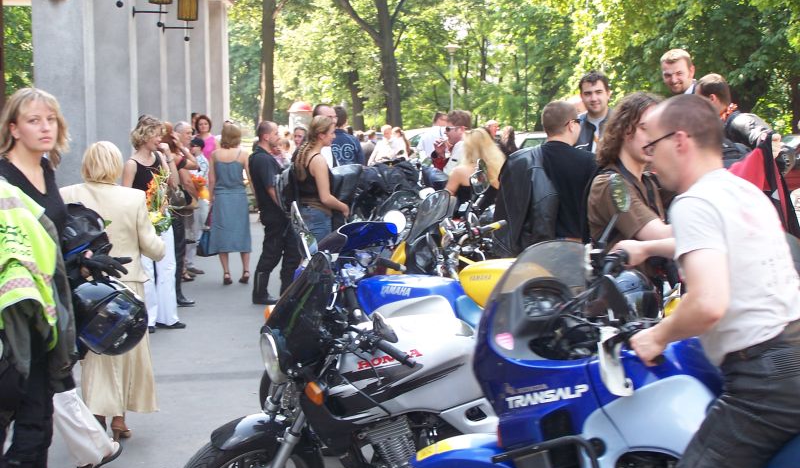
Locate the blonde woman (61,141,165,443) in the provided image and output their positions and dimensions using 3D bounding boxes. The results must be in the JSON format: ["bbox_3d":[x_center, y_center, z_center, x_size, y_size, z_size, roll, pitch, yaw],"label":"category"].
[{"bbox_3d":[-1.553,0.308,8.354,0.560,1.600,0.400,0,4,6],"label":"blonde woman"}]

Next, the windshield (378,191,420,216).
[{"bbox_3d":[-0.009,-0.134,9.200,0.220,0.250,0.370,-1,4,3],"label":"windshield"}]

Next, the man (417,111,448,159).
[{"bbox_3d":[0.454,-0.553,18.361,0.520,1.795,0.360,2,5,37],"label":"man"}]

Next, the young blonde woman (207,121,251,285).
[{"bbox_3d":[-1.763,-0.325,16.158,0.480,1.693,0.330,-1,4,-3],"label":"young blonde woman"}]

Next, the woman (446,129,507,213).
[{"bbox_3d":[0.556,0.028,11.254,0.500,1.600,0.340,0,4,6],"label":"woman"}]

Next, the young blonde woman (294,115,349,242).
[{"bbox_3d":[-0.558,0.019,11.000,0.370,1.700,0.430,-2,4,-17],"label":"young blonde woman"}]

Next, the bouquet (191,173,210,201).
[{"bbox_3d":[-2.190,-0.521,17.000,0.210,0.310,0.200,-1,4,0],"label":"bouquet"}]

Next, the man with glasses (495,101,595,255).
[{"bbox_3d":[0.772,0.168,8.159,0.550,1.737,0.380,1,4,21],"label":"man with glasses"}]

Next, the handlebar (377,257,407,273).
[{"bbox_3d":[-0.035,0.136,6.800,0.055,0.050,0.170,3,-12,46],"label":"handlebar"}]

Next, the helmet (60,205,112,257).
[{"bbox_3d":[-1.191,0.002,5.900,0.260,0.270,0.320,-21,12,-14],"label":"helmet"}]

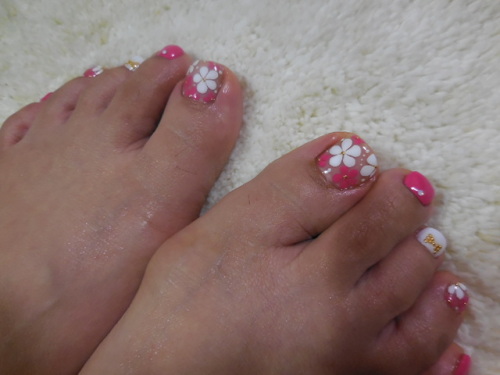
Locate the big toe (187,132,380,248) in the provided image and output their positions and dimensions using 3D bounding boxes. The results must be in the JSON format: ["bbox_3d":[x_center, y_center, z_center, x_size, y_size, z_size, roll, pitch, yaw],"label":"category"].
[{"bbox_3d":[0.016,0.004,0.133,0.053,0.024,0.025,-20,60,1],"label":"big toe"}]

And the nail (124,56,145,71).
[{"bbox_3d":[-0.058,-0.062,0.182,0.009,0.004,0.009,26,36,24],"label":"nail"}]

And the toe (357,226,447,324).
[{"bbox_3d":[0.048,0.027,0.114,0.025,0.016,0.015,-32,60,-6],"label":"toe"}]

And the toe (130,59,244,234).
[{"bbox_3d":[-0.023,-0.023,0.158,0.026,0.025,0.063,6,63,16],"label":"toe"}]

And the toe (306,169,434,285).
[{"bbox_3d":[0.042,0.014,0.124,0.041,0.018,0.016,-32,60,-6],"label":"toe"}]

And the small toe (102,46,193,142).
[{"bbox_3d":[-0.048,-0.045,0.177,0.016,0.018,0.042,26,70,24],"label":"small toe"}]

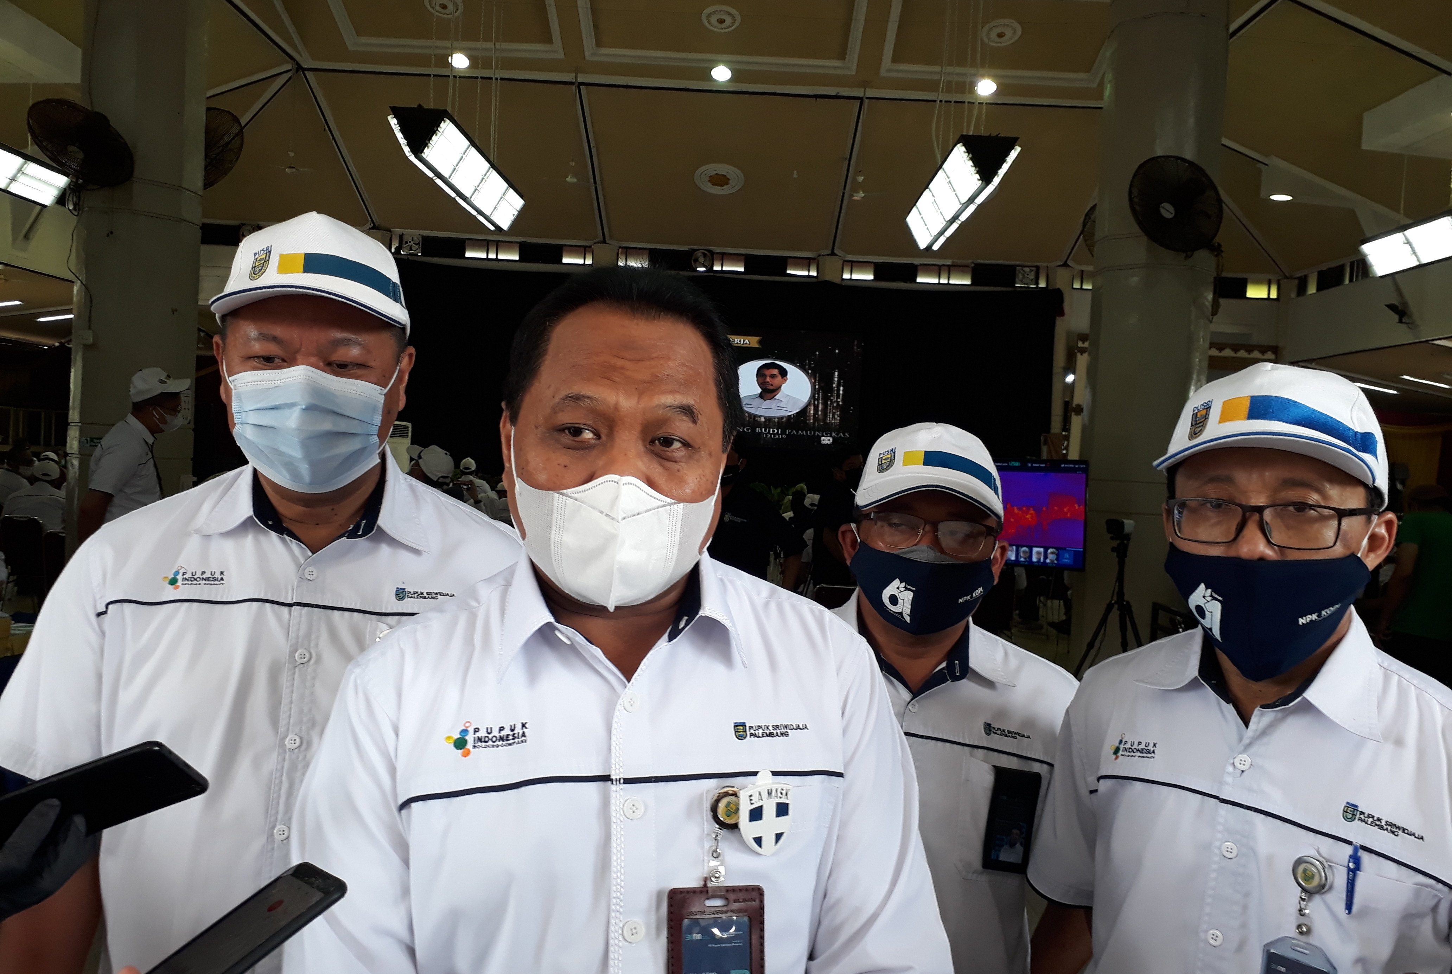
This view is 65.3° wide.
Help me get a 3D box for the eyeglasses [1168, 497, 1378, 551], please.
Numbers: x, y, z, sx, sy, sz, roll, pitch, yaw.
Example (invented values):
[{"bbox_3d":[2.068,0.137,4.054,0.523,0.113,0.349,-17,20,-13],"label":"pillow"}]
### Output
[{"bbox_3d":[0.477,0.030,0.995,0.142,0.042,0.145,2,0,32],"label":"eyeglasses"}]

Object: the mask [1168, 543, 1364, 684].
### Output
[{"bbox_3d":[0.455,0.100,0.966,0.152,0.112,0.100,2,0,32],"label":"mask"}]

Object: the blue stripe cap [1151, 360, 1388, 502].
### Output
[{"bbox_3d":[0.484,-0.046,0.999,0.172,0.128,0.265,2,0,32],"label":"blue stripe cap"}]

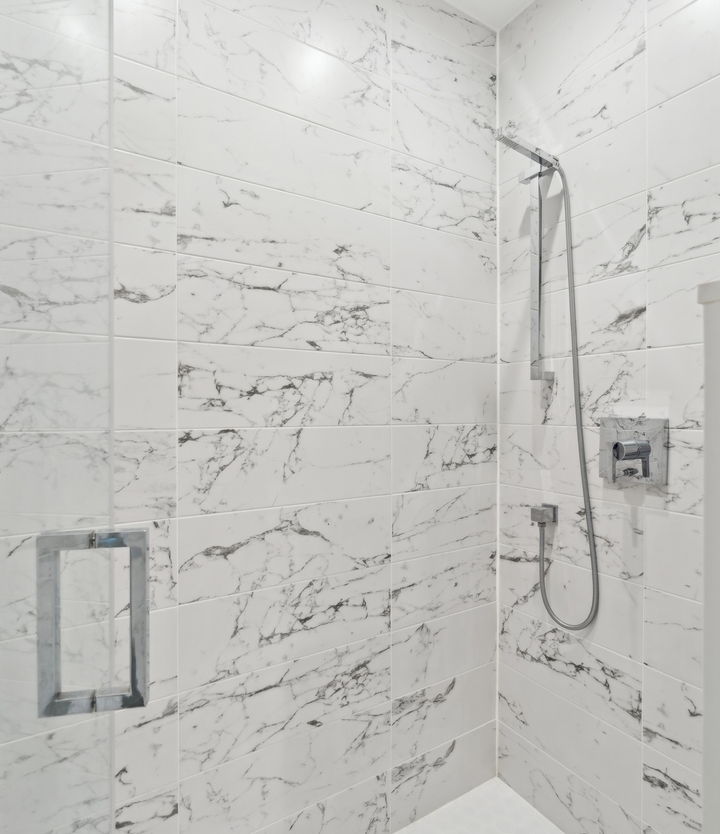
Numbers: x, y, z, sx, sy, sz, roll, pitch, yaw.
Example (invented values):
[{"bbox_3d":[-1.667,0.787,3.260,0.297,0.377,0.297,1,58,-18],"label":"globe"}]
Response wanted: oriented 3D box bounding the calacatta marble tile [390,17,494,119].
[{"bbox_3d":[0.281,-1.094,1.535,0.446,0.202,0.012,0,0,-31],"label":"calacatta marble tile"}]

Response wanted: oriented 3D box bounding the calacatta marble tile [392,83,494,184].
[{"bbox_3d":[0.284,-0.893,1.540,0.449,0.203,0.010,0,0,-32],"label":"calacatta marble tile"}]

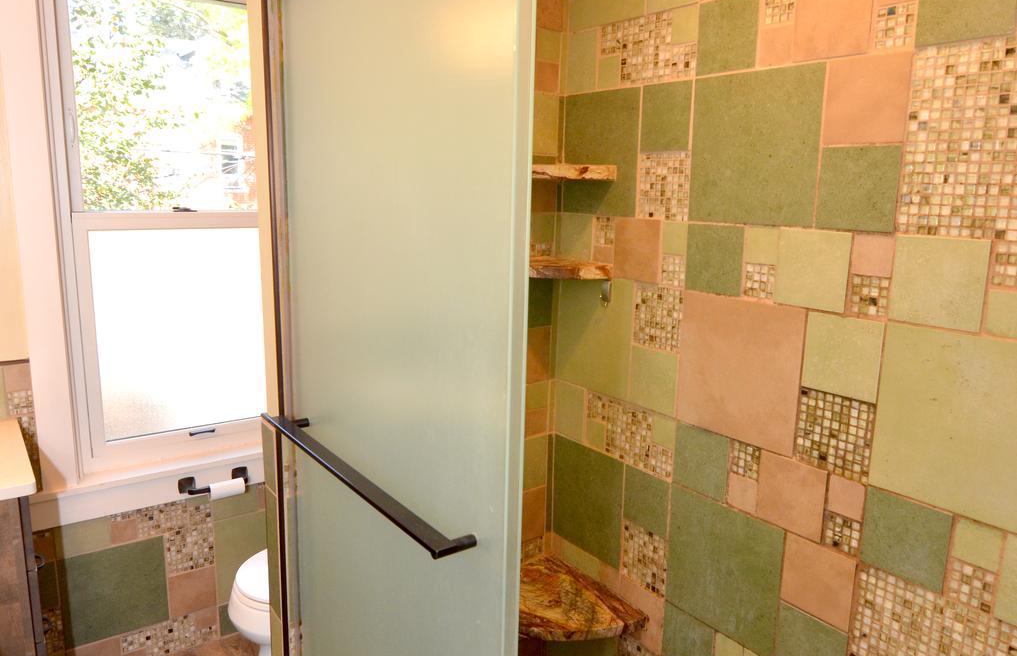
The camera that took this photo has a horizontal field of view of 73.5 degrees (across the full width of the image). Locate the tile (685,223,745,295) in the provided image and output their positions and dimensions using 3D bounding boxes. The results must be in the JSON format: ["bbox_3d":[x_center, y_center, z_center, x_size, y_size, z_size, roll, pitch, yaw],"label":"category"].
[{"bbox_3d":[0.462,-0.150,1.516,0.010,0.150,0.150,-6,12,-35],"label":"tile"}]

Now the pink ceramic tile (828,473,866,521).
[{"bbox_3d":[0.655,0.324,1.315,0.011,0.074,0.074,-6,12,-35],"label":"pink ceramic tile"}]

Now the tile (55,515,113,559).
[{"bbox_3d":[-1.363,0.669,2.186,0.150,0.106,0.011,-6,12,-35],"label":"tile"}]

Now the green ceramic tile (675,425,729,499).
[{"bbox_3d":[0.455,0.313,1.597,0.010,0.150,0.150,-6,12,-35],"label":"green ceramic tile"}]

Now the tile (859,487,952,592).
[{"bbox_3d":[0.719,0.379,1.232,0.011,0.149,0.149,-6,12,-35],"label":"tile"}]

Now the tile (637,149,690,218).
[{"bbox_3d":[0.374,-0.331,1.618,0.012,0.152,0.149,-7,12,-36],"label":"tile"}]

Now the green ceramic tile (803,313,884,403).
[{"bbox_3d":[0.638,0.053,1.299,0.010,0.146,0.146,-8,14,-38],"label":"green ceramic tile"}]

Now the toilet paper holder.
[{"bbox_3d":[-0.991,0.543,2.331,0.223,0.062,0.092,-7,12,-36],"label":"toilet paper holder"}]

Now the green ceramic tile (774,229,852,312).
[{"bbox_3d":[0.590,-0.113,1.321,0.010,0.150,0.150,-6,13,-35],"label":"green ceramic tile"}]

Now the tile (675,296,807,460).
[{"bbox_3d":[0.499,0.089,1.484,0.010,0.298,0.298,-8,14,-38],"label":"tile"}]

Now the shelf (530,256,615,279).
[{"bbox_3d":[0.091,-0.145,1.790,0.277,0.044,0.227,-7,12,-36],"label":"shelf"}]

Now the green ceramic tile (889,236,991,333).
[{"bbox_3d":[0.730,-0.077,1.158,0.010,0.146,0.146,-8,14,-38],"label":"green ceramic tile"}]

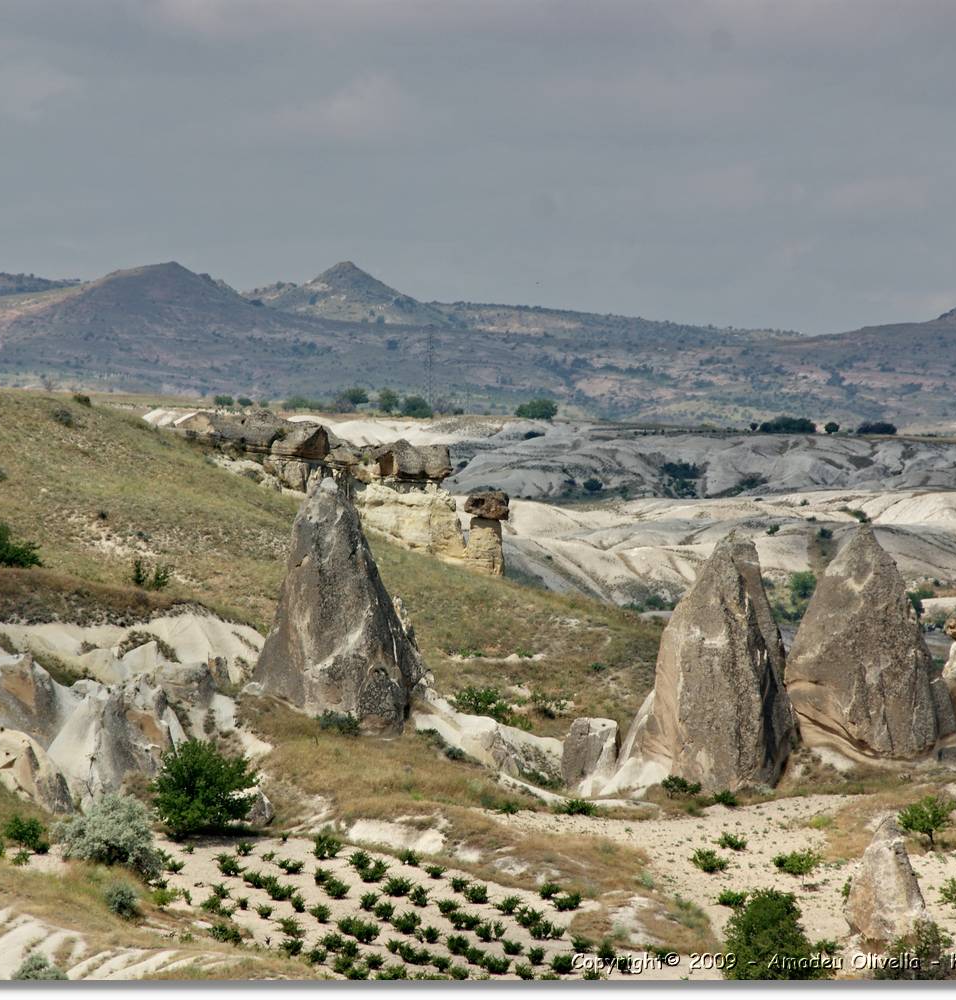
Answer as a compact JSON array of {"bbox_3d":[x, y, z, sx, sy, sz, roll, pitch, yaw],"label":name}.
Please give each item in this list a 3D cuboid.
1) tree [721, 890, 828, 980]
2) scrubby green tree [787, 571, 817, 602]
[{"bbox_3d":[12.725,18.779,430.000,4.540,4.080,4.080,0,1,0],"label":"tree"},{"bbox_3d":[53.758,14.509,1650.000,5.220,5.420,4.960,0,1,0],"label":"scrubby green tree"}]

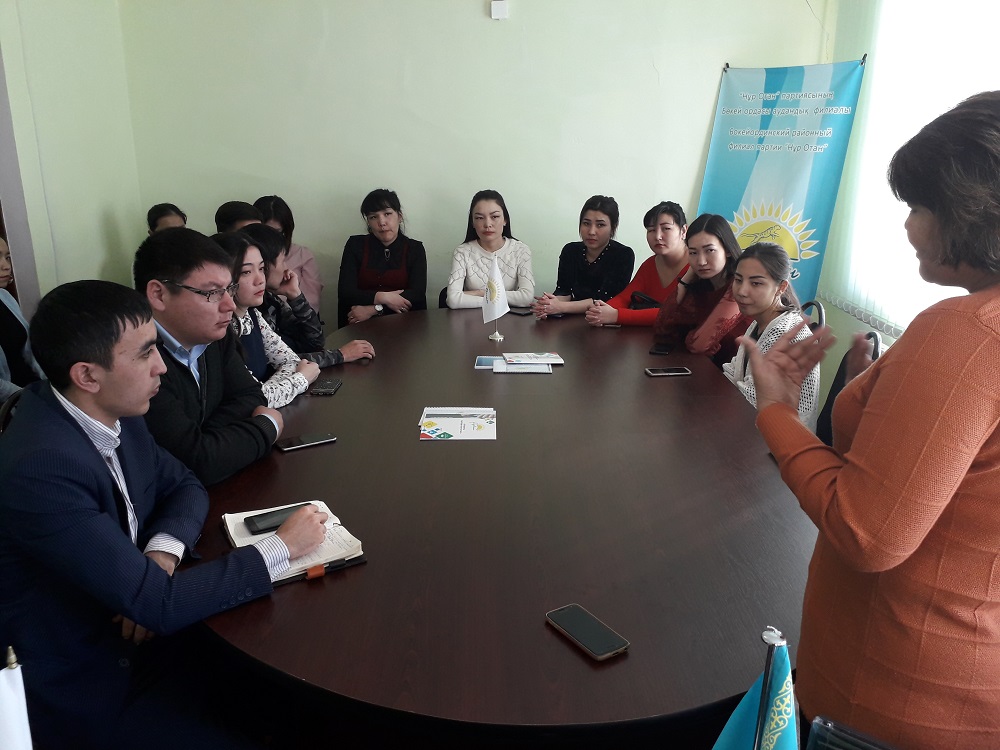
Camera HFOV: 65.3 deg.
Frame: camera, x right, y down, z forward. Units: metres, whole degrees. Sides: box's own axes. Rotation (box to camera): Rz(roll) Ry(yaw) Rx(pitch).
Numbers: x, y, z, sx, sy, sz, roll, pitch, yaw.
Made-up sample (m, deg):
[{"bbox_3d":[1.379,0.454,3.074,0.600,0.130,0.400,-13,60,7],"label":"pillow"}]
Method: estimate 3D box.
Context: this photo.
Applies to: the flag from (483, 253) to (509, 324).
[{"bbox_3d":[-0.016,-0.332,3.180,0.115,0.317,0.080,4,16,14],"label":"flag"}]

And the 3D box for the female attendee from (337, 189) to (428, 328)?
[{"bbox_3d":[-0.506,-0.161,3.574,0.470,1.327,0.680,-4,16,-14],"label":"female attendee"}]

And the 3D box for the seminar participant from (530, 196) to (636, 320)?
[{"bbox_3d":[0.430,-0.201,3.791,0.480,1.294,0.680,5,17,16],"label":"seminar participant"}]

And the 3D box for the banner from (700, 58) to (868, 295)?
[{"bbox_3d":[1.490,-0.773,4.531,0.800,1.991,0.060,15,10,40],"label":"banner"}]

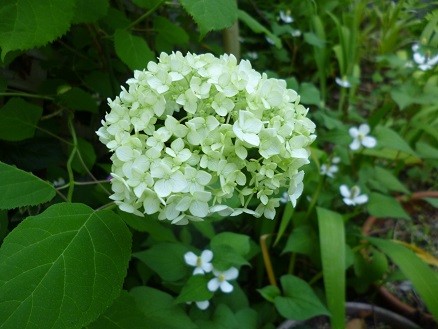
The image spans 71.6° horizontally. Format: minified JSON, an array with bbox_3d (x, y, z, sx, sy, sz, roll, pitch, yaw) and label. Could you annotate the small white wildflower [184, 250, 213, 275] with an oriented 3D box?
[{"bbox_3d":[-0.024,0.118,0.365,0.031,0.014,0.031,-9,54,-7],"label":"small white wildflower"}]

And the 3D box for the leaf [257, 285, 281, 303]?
[{"bbox_3d":[0.060,0.153,0.361,0.028,0.010,0.019,9,46,9],"label":"leaf"}]

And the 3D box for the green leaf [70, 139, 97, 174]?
[{"bbox_3d":[-0.191,-0.011,0.430,0.033,0.012,0.057,0,66,-13],"label":"green leaf"}]

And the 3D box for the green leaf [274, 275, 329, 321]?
[{"bbox_3d":[0.104,0.167,0.372,0.067,0.014,0.049,19,52,15],"label":"green leaf"}]

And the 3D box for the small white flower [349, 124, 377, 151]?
[{"bbox_3d":[0.184,-0.035,0.390,0.032,0.015,0.032,25,63,21],"label":"small white flower"}]

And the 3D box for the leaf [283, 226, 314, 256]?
[{"bbox_3d":[0.114,0.111,0.427,0.065,0.012,0.043,-34,60,-23],"label":"leaf"}]

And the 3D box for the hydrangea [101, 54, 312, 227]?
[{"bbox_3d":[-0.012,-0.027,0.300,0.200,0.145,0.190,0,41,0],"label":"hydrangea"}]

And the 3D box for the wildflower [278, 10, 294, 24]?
[{"bbox_3d":[0.138,-0.300,0.620,0.032,0.020,0.032,2,37,-2],"label":"wildflower"}]

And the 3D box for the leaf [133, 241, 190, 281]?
[{"bbox_3d":[-0.068,0.120,0.376,0.082,0.014,0.049,0,49,8],"label":"leaf"}]

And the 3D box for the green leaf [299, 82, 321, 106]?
[{"bbox_3d":[0.146,-0.115,0.499,0.047,0.012,0.062,-14,53,-19],"label":"green leaf"}]

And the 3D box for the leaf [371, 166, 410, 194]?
[{"bbox_3d":[0.247,0.026,0.437,0.057,0.012,0.048,30,46,24],"label":"leaf"}]

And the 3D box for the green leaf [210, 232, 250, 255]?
[{"bbox_3d":[0.015,0.101,0.385,0.051,0.010,0.033,8,50,7],"label":"green leaf"}]

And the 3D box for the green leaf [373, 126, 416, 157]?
[{"bbox_3d":[0.262,-0.033,0.448,0.074,0.012,0.067,34,48,27],"label":"green leaf"}]

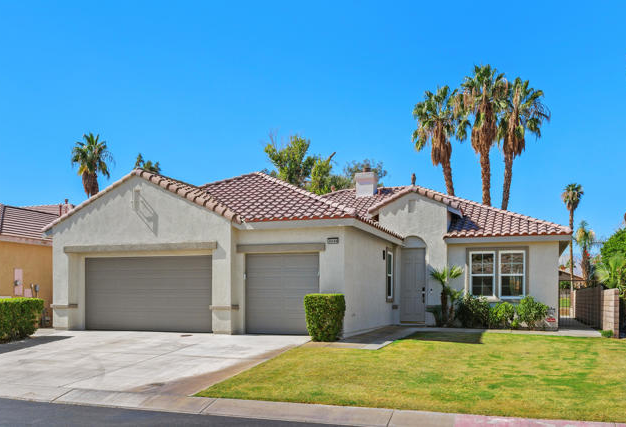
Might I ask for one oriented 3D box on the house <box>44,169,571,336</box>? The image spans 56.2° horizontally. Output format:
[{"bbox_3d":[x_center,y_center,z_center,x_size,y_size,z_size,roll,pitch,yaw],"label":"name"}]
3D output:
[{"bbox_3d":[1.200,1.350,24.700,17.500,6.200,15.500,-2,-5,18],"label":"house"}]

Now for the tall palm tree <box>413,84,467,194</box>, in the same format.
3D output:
[{"bbox_3d":[8.869,-0.972,40.500,3.900,15.450,3.900,0,-5,0],"label":"tall palm tree"}]

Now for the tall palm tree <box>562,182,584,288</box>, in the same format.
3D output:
[{"bbox_3d":[30.072,3.489,68.000,2.600,13.930,2.600,0,-5,0],"label":"tall palm tree"}]

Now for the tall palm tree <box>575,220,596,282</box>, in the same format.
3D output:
[{"bbox_3d":[25.077,4.653,54.000,2.300,7.830,2.300,0,-5,0],"label":"tall palm tree"}]

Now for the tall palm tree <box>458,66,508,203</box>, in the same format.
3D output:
[{"bbox_3d":[11.691,-1.668,40.000,3.600,16.710,3.600,0,-5,0],"label":"tall palm tree"}]

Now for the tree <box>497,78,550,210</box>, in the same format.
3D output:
[{"bbox_3d":[14.281,-1.225,40.000,3.700,15.820,3.700,0,-5,0],"label":"tree"}]

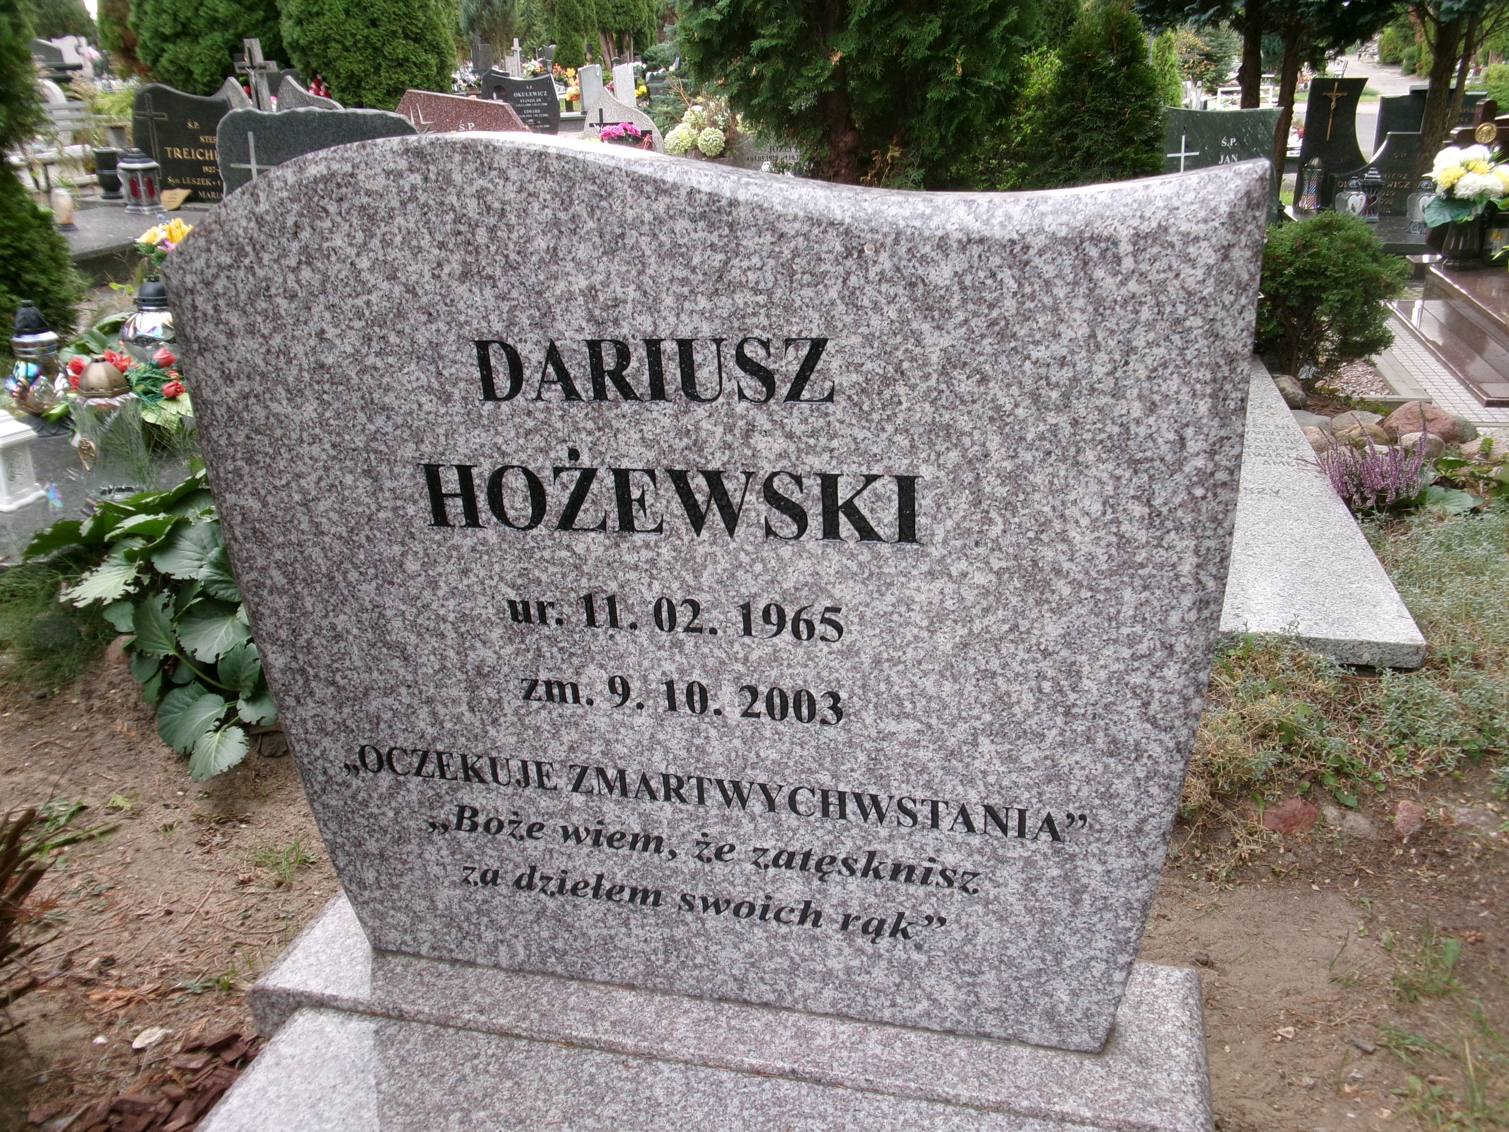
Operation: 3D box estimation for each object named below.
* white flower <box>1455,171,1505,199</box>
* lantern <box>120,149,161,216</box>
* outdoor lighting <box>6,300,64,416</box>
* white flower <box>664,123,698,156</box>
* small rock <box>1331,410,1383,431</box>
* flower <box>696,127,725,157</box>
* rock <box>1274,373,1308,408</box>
[{"bbox_3d":[2.497,-1.312,4.200,0.170,0.100,0.130,3,24,15],"label":"white flower"},{"bbox_3d":[-3.120,-1.958,6.200,0.205,0.310,0.205,3,24,15],"label":"lantern"},{"bbox_3d":[-1.822,-0.510,3.100,0.165,0.330,0.165,3,24,15],"label":"outdoor lighting"},{"bbox_3d":[-0.389,-2.252,6.450,0.170,0.165,0.160,-3,24,1],"label":"white flower"},{"bbox_3d":[1.640,-0.390,3.320,0.140,0.080,0.115,3,24,15],"label":"small rock"},{"bbox_3d":[-0.232,-2.254,6.500,0.155,0.150,0.150,-3,24,1],"label":"flower"},{"bbox_3d":[1.512,-0.496,3.460,0.110,0.090,0.105,3,24,15],"label":"rock"}]

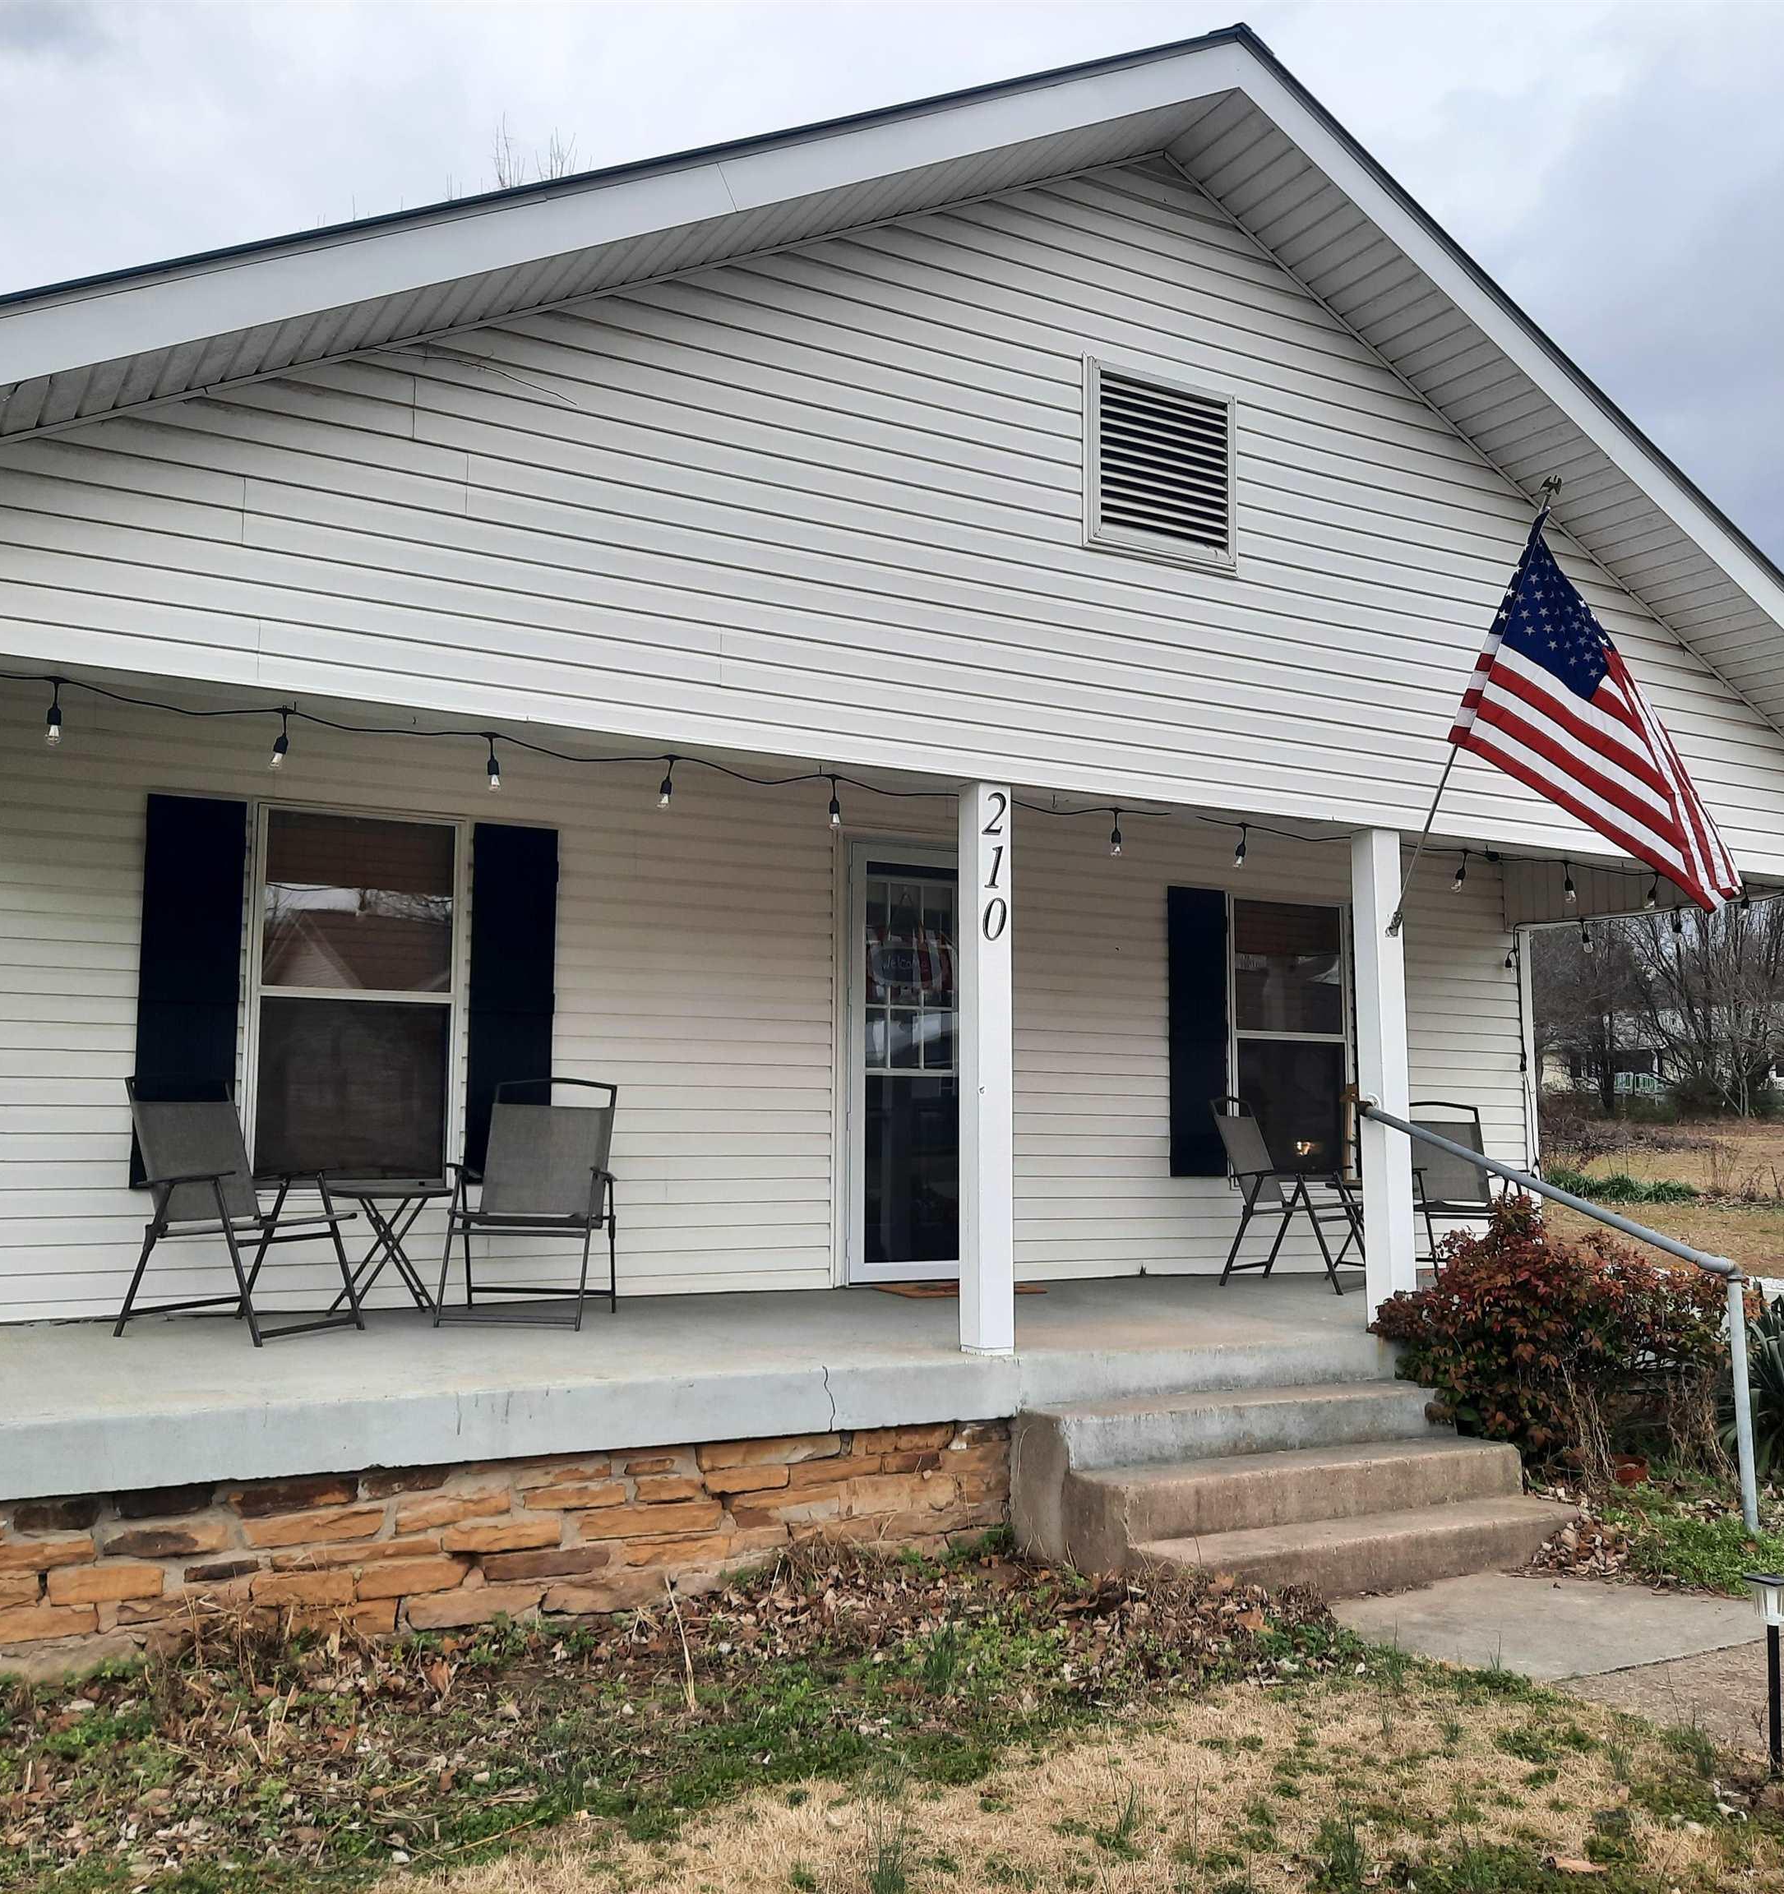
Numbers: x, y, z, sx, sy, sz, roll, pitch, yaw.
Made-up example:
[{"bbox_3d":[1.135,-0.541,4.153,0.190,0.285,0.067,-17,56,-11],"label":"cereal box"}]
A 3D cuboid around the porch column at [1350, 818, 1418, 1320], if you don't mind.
[{"bbox_3d":[1.943,0.510,7.229,0.140,1.955,0.135,4,-7,-30],"label":"porch column"}]

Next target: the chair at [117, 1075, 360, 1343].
[{"bbox_3d":[-2.310,0.910,6.508,0.660,0.910,0.570,-3,-7,23],"label":"chair"}]

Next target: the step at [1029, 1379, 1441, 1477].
[{"bbox_3d":[1.169,1.627,6.251,1.620,0.151,0.350,4,-7,-30],"label":"step"}]

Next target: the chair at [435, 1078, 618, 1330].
[{"bbox_3d":[-1.379,0.970,7.024,0.570,0.910,0.660,0,-6,4],"label":"chair"}]

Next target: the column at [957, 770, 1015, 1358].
[{"bbox_3d":[0.327,0.414,6.329,0.130,1.960,0.130,4,-7,-30],"label":"column"}]

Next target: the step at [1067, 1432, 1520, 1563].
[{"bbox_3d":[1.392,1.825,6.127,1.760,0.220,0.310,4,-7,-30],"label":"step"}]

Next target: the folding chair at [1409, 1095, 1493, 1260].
[{"bbox_3d":[2.913,1.241,9.342,0.570,0.910,0.660,1,-6,-6],"label":"folding chair"}]

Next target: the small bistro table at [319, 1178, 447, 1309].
[{"bbox_3d":[-1.932,1.167,6.953,0.500,0.490,0.480,4,-7,-30],"label":"small bistro table"}]

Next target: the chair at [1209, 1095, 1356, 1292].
[{"bbox_3d":[1.960,1.183,8.854,0.660,0.910,0.570,-4,-8,33],"label":"chair"}]

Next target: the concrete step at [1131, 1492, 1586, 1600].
[{"bbox_3d":[1.478,1.886,5.659,1.630,0.165,0.281,4,-7,-30],"label":"concrete step"}]

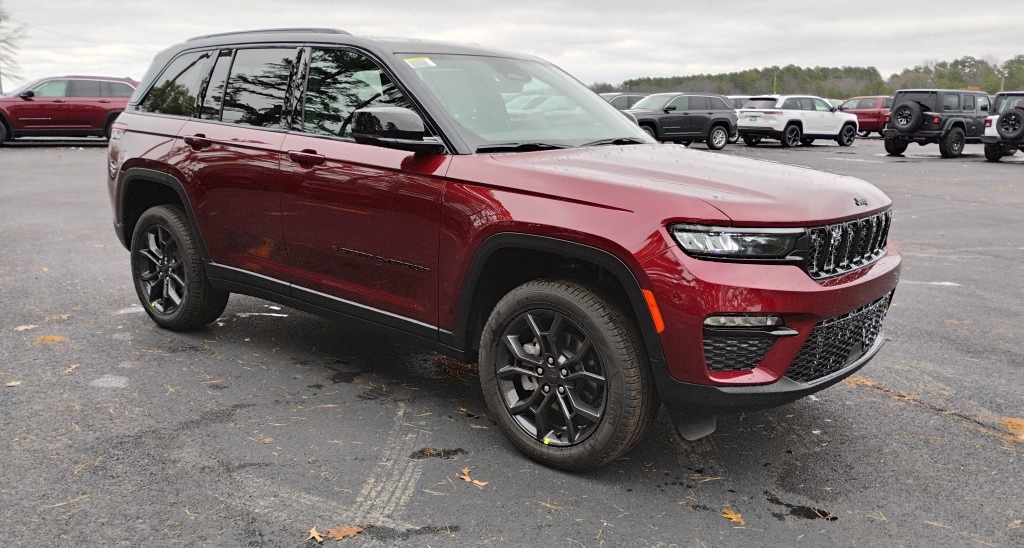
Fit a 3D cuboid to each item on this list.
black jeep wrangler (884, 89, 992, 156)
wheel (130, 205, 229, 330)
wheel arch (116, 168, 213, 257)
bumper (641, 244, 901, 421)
[{"bbox_3d":[12.870,-4.390,24.240,4.700,1.870,1.880,-7,15,-35],"label":"black jeep wrangler"},{"bbox_3d":[-2.066,-0.051,5.156,0.770,0.770,0.270,11,15,38],"label":"wheel"},{"bbox_3d":[-2.060,-0.370,4.969,1.120,0.530,0.140,11,15,38],"label":"wheel arch"},{"bbox_3d":[1.270,0.134,3.526,0.570,0.640,1.930,10,15,38],"label":"bumper"}]

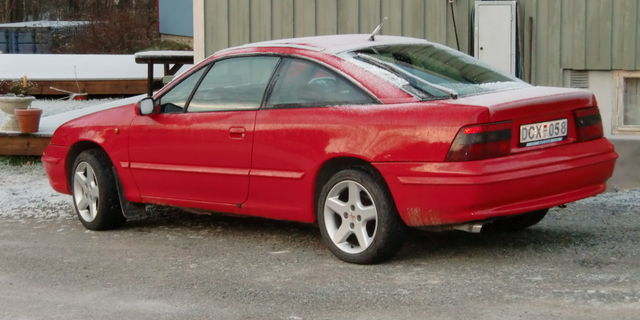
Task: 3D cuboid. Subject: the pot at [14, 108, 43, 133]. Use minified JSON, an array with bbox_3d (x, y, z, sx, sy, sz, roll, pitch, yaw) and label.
[{"bbox_3d":[-3.050,-0.412,14.750,0.290,0.245,0.290,-2,7,-11],"label":"pot"}]

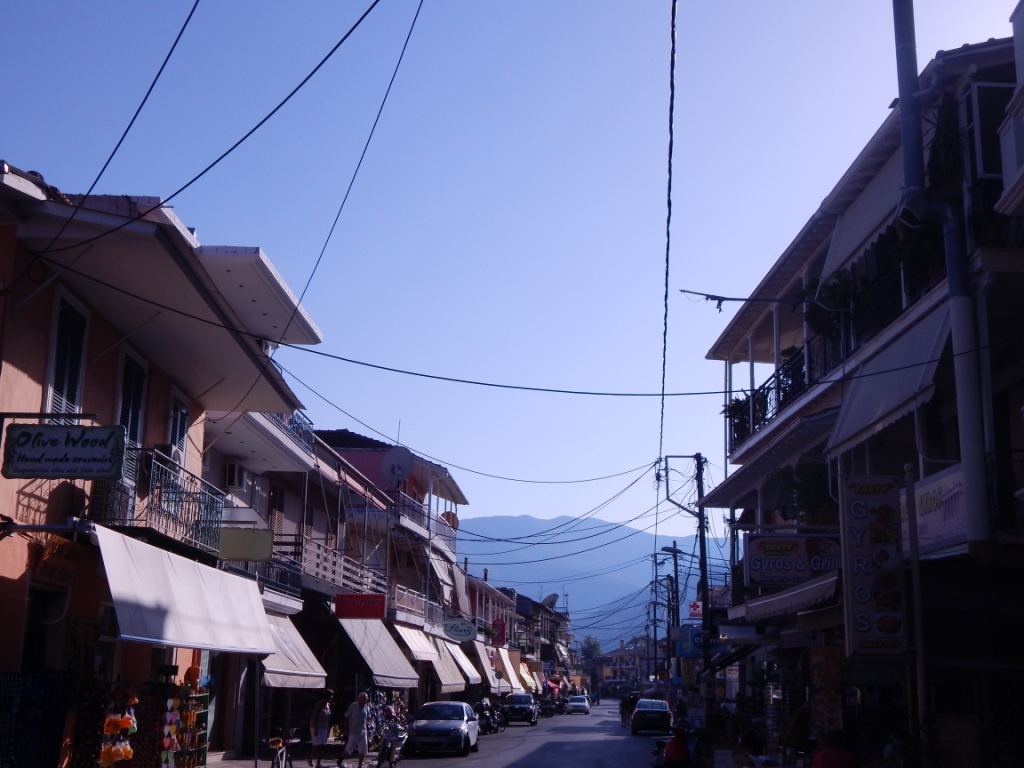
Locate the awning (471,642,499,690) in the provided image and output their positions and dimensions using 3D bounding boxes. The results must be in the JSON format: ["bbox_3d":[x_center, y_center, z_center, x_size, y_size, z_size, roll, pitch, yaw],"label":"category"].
[{"bbox_3d":[-1.228,14.439,64.665,0.878,2.470,4.589,-1,-14,5],"label":"awning"}]

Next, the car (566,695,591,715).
[{"bbox_3d":[5.733,27.591,109.163,1.700,1.450,4.200,-1,-14,5],"label":"car"}]

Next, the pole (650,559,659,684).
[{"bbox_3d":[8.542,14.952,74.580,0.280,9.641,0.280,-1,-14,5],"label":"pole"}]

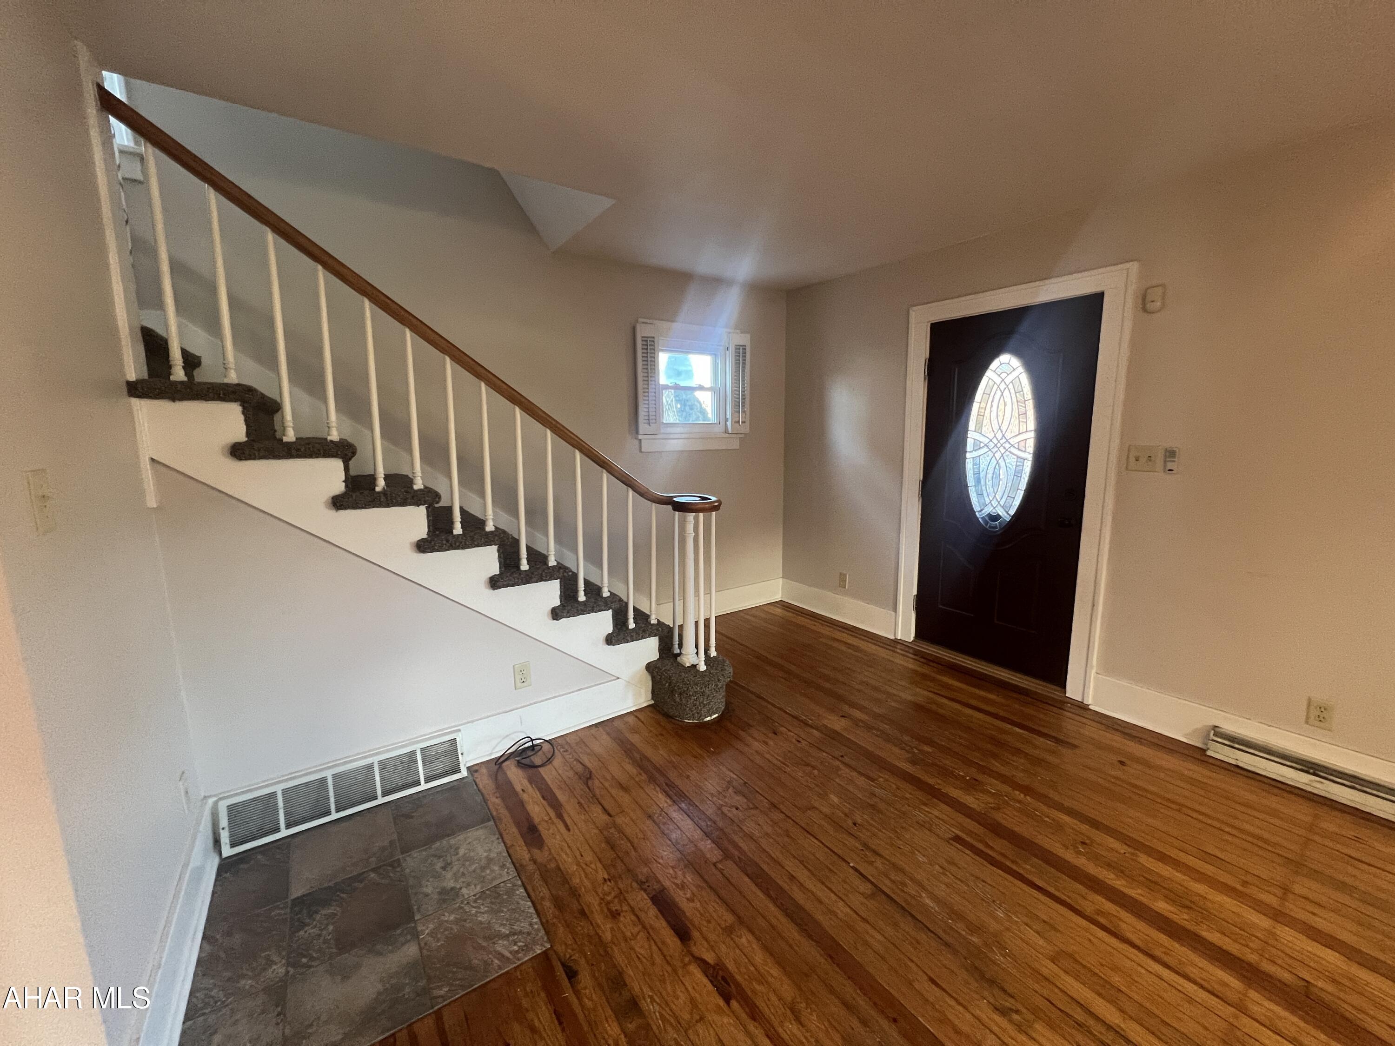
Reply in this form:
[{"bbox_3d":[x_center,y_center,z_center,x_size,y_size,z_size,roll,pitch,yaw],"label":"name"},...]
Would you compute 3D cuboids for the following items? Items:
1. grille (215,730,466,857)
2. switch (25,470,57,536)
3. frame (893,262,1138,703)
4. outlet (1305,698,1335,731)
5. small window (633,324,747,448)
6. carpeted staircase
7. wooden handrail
[{"bbox_3d":[-1.323,1.008,2.023,0.787,0.202,0.056,-7,11,-35],"label":"grille"},{"bbox_3d":[-1.241,-0.041,0.993,0.010,0.115,0.071,-7,11,-35],"label":"switch"},{"bbox_3d":[1.769,-0.203,3.115,0.125,2.217,1.161,-7,11,-35],"label":"frame"},{"bbox_3d":[2.475,0.765,2.084,0.010,0.115,0.071,-7,11,-35],"label":"outlet"},{"bbox_3d":[0.012,-0.979,3.833,0.959,0.883,0.111,-7,11,-35],"label":"small window"},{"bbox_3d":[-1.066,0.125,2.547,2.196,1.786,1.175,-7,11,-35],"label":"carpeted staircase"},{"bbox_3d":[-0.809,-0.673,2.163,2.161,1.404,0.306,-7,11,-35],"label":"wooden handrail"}]

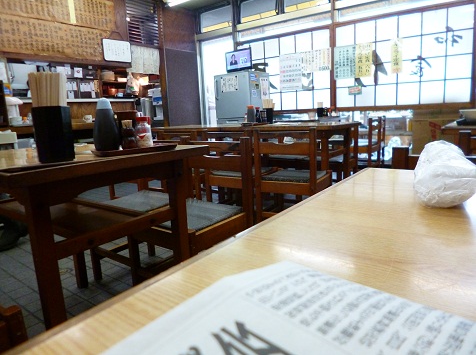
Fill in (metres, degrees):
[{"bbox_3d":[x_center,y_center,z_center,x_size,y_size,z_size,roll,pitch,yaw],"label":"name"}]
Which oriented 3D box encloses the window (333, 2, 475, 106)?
[{"bbox_3d":[1.853,-1.353,3.843,1.435,1.040,0.060,4,12,31],"label":"window"}]

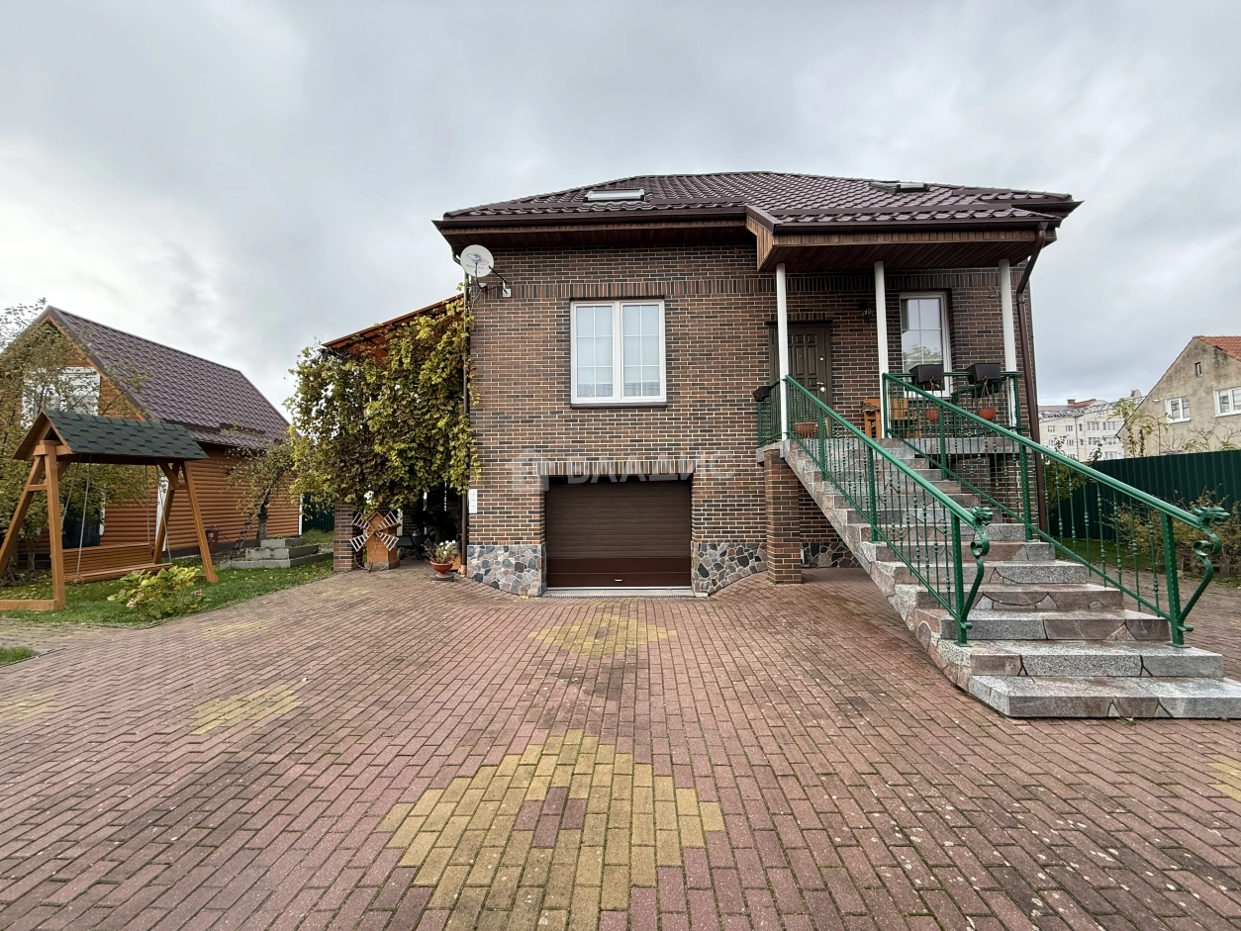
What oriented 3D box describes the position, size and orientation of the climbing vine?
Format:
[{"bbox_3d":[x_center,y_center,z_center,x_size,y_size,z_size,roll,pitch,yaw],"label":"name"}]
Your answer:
[{"bbox_3d":[-4.491,-1.010,9.609,3.550,3.900,1.200,-1,-4,1],"label":"climbing vine"}]

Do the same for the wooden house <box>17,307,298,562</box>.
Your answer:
[{"bbox_3d":[-13.881,-0.570,15.079,6.100,6.200,5.950,-1,-4,1],"label":"wooden house"}]

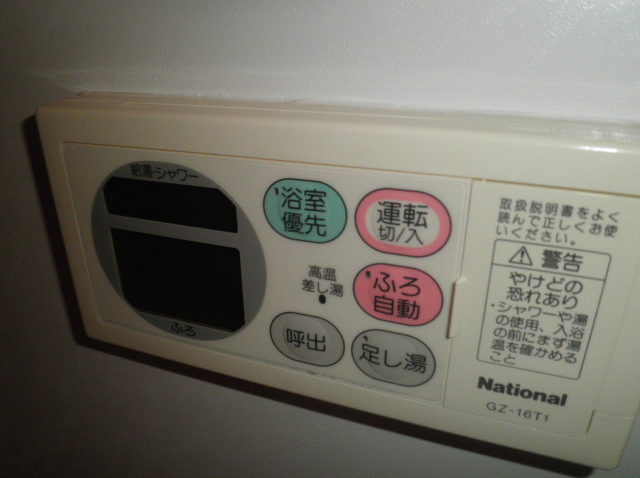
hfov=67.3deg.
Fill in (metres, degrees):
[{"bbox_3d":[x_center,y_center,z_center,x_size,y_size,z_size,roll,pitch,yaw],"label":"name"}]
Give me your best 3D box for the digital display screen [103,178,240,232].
[{"bbox_3d":[-0.053,-0.012,0.167,0.055,0.015,0.002,8,24,19],"label":"digital display screen"}]

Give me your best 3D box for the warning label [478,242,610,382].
[{"bbox_3d":[0.061,0.020,0.134,0.028,0.040,0.001,8,24,19],"label":"warning label"}]

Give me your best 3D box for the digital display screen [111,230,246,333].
[{"bbox_3d":[-0.053,0.016,0.179,0.055,0.035,0.002,8,24,19],"label":"digital display screen"}]

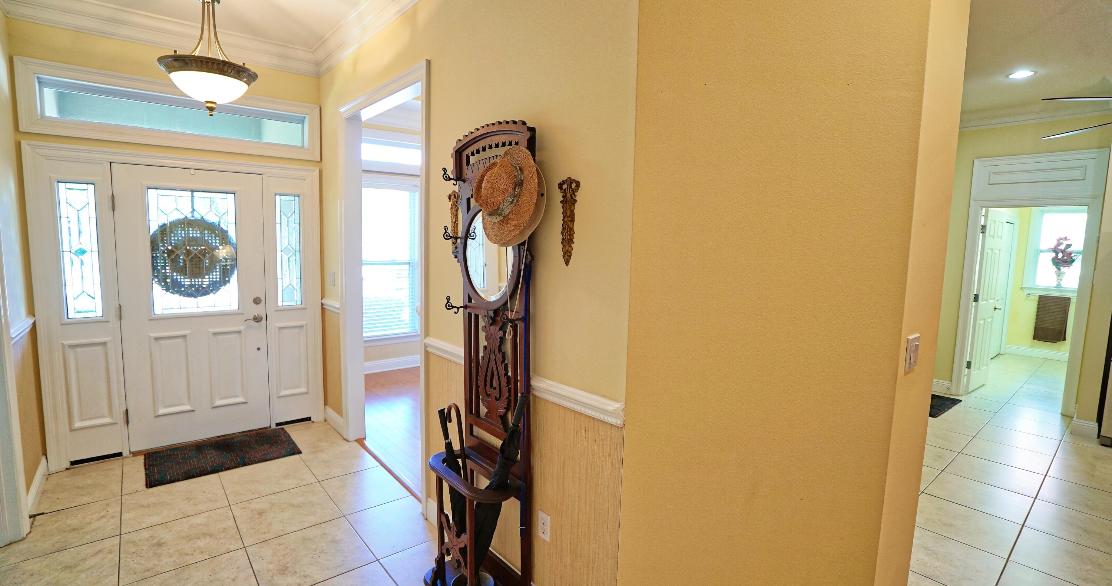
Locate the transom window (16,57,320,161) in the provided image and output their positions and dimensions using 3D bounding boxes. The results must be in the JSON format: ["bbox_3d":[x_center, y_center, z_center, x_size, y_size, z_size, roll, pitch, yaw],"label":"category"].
[{"bbox_3d":[-2.662,-1.290,3.617,1.751,0.455,0.083,-4,8,-40],"label":"transom window"}]

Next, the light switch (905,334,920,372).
[{"bbox_3d":[1.264,0.211,1.747,0.121,0.119,0.007,-4,8,-40],"label":"light switch"}]

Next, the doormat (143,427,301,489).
[{"bbox_3d":[-2.460,1.192,3.667,0.899,0.008,0.617,-4,8,-40],"label":"doormat"}]

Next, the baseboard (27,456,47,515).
[{"bbox_3d":[-3.131,1.180,2.979,0.021,0.157,0.759,-4,8,-40],"label":"baseboard"}]

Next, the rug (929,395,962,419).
[{"bbox_3d":[3.816,1.148,5.264,0.907,0.008,0.611,-4,8,-40],"label":"rug"}]

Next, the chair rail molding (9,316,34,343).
[{"bbox_3d":[-3.125,0.224,2.898,0.040,0.063,0.784,-4,8,-40],"label":"chair rail molding"}]

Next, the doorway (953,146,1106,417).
[{"bbox_3d":[4.814,-0.089,5.083,0.083,2.549,0.957,-4,8,-40],"label":"doorway"}]

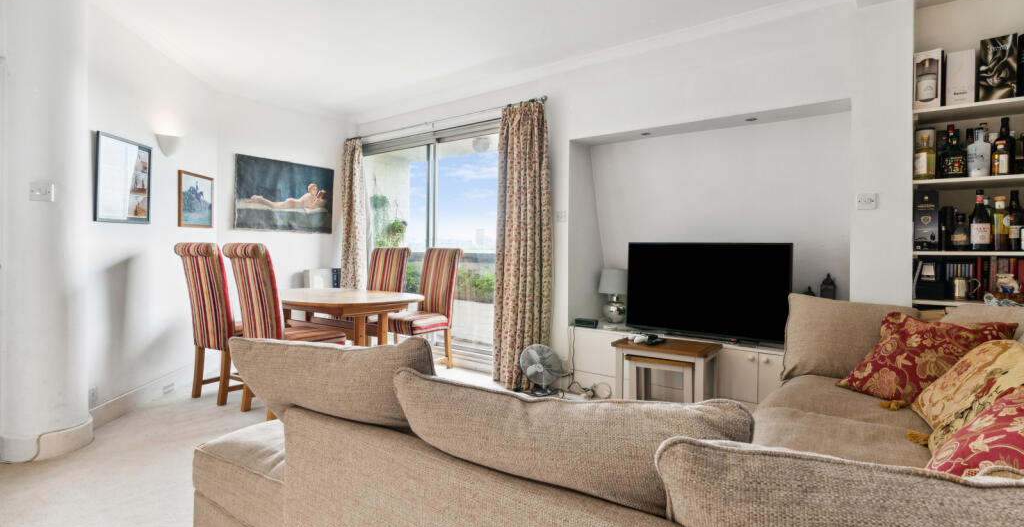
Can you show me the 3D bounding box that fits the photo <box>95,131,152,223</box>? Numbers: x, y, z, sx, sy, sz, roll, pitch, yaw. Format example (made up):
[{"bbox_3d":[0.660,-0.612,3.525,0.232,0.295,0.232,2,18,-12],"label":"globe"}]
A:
[{"bbox_3d":[-2.311,-0.486,2.717,0.025,0.500,0.435,2,1,-7],"label":"photo"}]

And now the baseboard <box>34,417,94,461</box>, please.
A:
[{"bbox_3d":[-2.265,0.885,2.325,0.080,0.130,0.270,1,1,22],"label":"baseboard"}]

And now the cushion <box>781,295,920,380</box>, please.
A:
[{"bbox_3d":[1.586,0.353,2.142,0.500,0.400,0.160,2,-10,35],"label":"cushion"}]

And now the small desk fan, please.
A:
[{"bbox_3d":[0.205,0.751,3.200,0.290,0.350,0.210,1,1,22],"label":"small desk fan"}]

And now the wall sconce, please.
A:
[{"bbox_3d":[-2.400,-0.832,3.190,0.095,0.155,0.205,0,1,-10],"label":"wall sconce"}]

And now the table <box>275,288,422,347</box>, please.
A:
[{"bbox_3d":[-1.360,0.569,3.340,1.470,0.710,0.880,1,1,33],"label":"table"}]

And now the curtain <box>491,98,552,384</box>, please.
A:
[{"bbox_3d":[0.091,-0.136,3.483,0.460,2.130,0.140,2,2,35],"label":"curtain"}]

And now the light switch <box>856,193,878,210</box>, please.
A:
[{"bbox_3d":[1.846,-0.322,2.359,0.088,0.087,0.012,2,2,35],"label":"light switch"}]

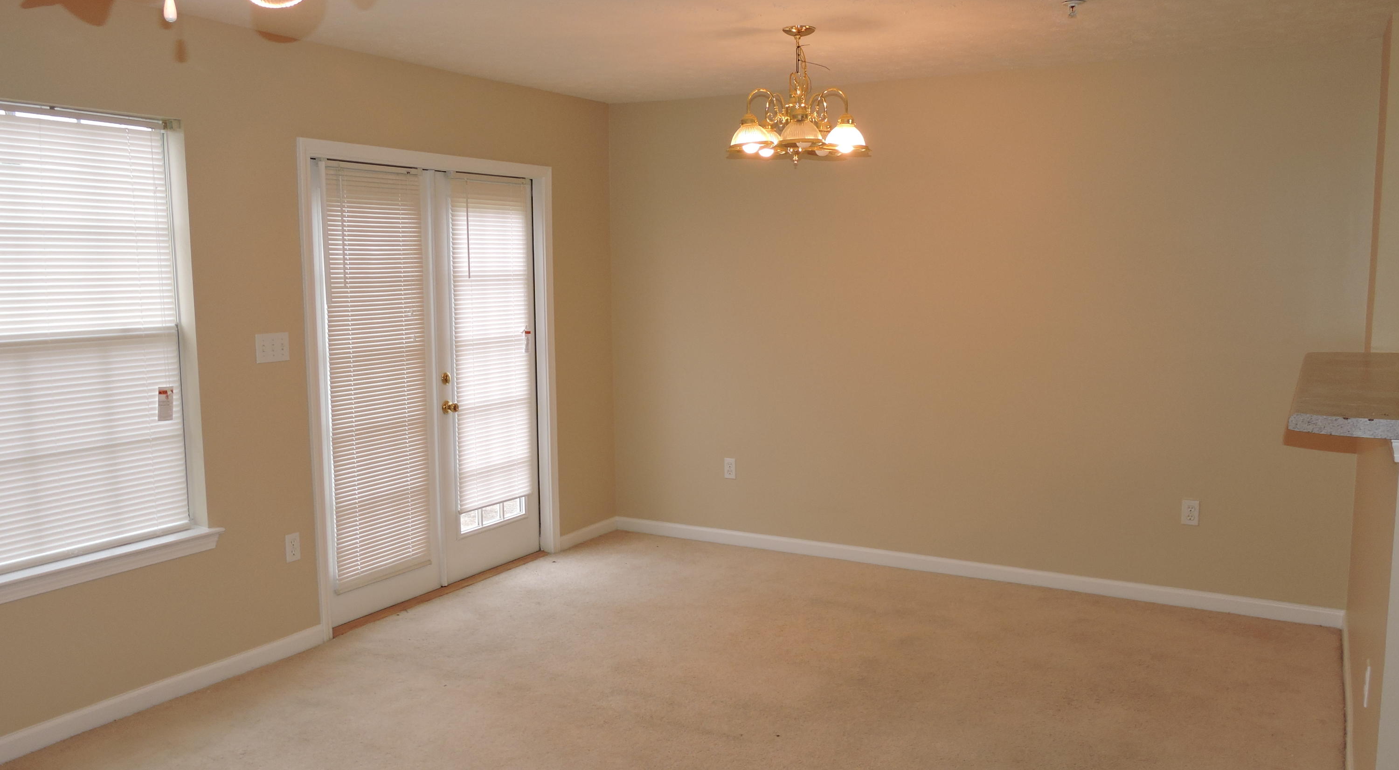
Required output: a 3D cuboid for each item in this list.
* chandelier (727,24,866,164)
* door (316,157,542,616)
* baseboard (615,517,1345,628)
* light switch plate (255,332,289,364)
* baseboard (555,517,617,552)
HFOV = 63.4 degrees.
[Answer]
[{"bbox_3d":[0.390,-1.121,4.431,0.550,0.525,0.550,0,6,5],"label":"chandelier"},{"bbox_3d":[-1.263,-0.009,5.428,0.050,2.010,1.540,3,7,29],"label":"door"},{"bbox_3d":[1.151,0.921,5.815,3.784,0.082,0.015,3,7,29],"label":"baseboard"},{"bbox_3d":[-1.692,-0.148,4.490,0.008,0.113,0.160,3,7,29],"label":"light switch plate"},{"bbox_3d":[-0.633,0.854,6.483,0.015,0.082,0.590,3,7,29],"label":"baseboard"}]

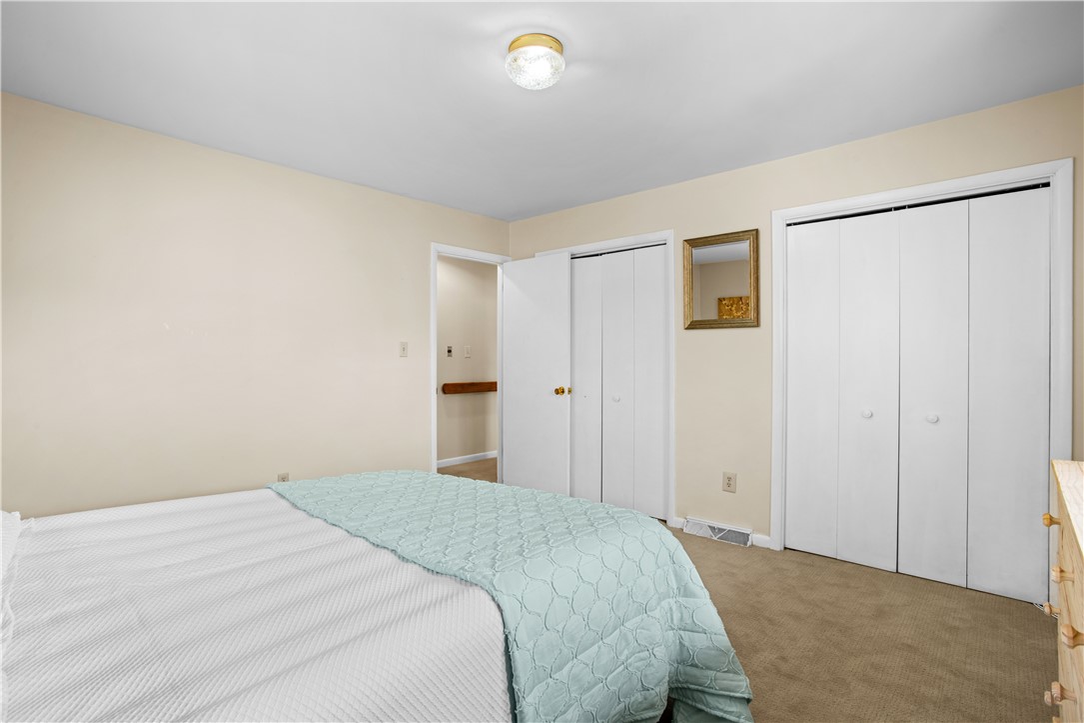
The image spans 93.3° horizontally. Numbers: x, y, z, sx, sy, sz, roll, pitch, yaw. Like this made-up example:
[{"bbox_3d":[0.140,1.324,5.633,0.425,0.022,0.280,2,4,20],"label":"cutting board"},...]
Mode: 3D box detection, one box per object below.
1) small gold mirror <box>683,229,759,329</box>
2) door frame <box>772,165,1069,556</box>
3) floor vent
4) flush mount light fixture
[{"bbox_3d":[1.187,-0.530,3.407,0.507,0.619,0.040,0,1,41],"label":"small gold mirror"},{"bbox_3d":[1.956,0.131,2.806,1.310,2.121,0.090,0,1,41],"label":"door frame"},{"bbox_3d":[1.170,1.138,3.433,0.450,0.098,0.068,0,1,41],"label":"floor vent"},{"bbox_3d":[-0.027,-1.176,2.048,0.240,0.134,0.240,0,1,0],"label":"flush mount light fixture"}]

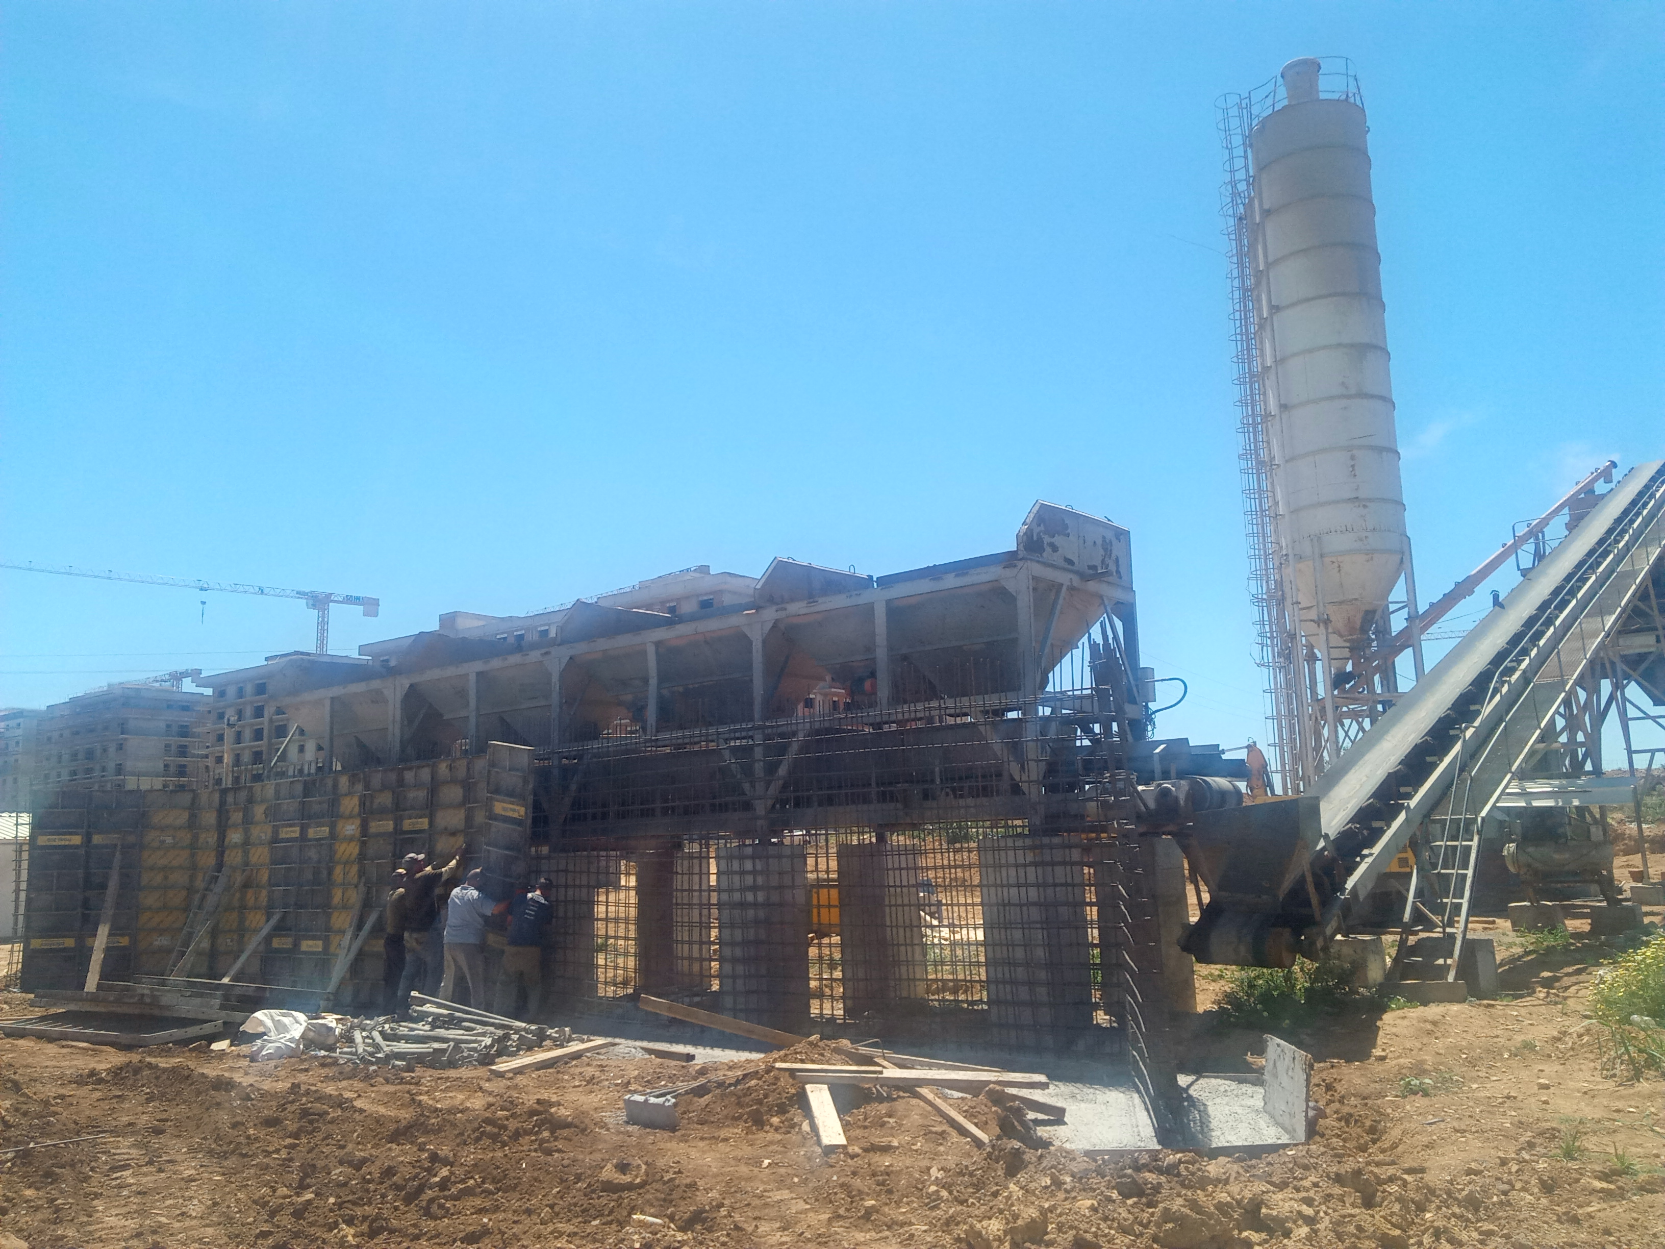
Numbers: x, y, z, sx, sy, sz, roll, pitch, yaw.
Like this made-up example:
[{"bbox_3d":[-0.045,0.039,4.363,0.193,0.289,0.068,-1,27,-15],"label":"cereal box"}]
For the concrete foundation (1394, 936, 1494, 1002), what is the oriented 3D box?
[{"bbox_3d":[5.899,3.319,13.134,0.820,0.600,0.650,-4,-10,11],"label":"concrete foundation"}]

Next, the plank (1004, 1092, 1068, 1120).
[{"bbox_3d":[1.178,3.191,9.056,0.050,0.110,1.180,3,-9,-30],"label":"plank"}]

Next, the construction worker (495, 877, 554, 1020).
[{"bbox_3d":[-3.312,3.522,14.500,0.600,1.600,0.450,-5,-10,15],"label":"construction worker"}]

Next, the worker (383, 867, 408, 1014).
[{"bbox_3d":[-4.716,3.411,14.622,0.450,1.580,0.480,4,-11,-31],"label":"worker"}]

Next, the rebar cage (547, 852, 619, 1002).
[{"bbox_3d":[-2.863,3.458,15.400,0.720,1.720,0.550,-9,-12,38],"label":"rebar cage"}]

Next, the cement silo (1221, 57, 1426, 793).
[{"bbox_3d":[12.378,-4.002,33.628,3.600,21.929,3.100,-6,-10,21],"label":"cement silo"}]

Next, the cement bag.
[{"bbox_3d":[-4.815,3.547,11.678,0.520,0.340,0.420,-2,-9,0],"label":"cement bag"}]

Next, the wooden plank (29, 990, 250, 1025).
[{"bbox_3d":[-7.795,4.265,15.153,3.984,0.220,0.260,-7,-11,31],"label":"wooden plank"}]

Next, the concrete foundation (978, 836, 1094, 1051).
[{"bbox_3d":[1.641,2.584,11.122,0.600,1.660,0.620,-9,-12,38],"label":"concrete foundation"}]

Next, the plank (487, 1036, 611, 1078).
[{"bbox_3d":[-2.197,3.460,10.846,0.160,0.080,1.585,-6,-10,22],"label":"plank"}]

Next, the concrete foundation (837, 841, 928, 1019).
[{"bbox_3d":[0.582,3.496,15.703,0.660,1.875,0.700,-9,-12,38],"label":"concrete foundation"}]

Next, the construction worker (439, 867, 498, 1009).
[{"bbox_3d":[-3.995,3.502,14.800,0.560,1.680,0.500,-7,-11,30],"label":"construction worker"}]

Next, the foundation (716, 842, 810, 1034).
[{"bbox_3d":[-0.652,2.929,12.777,0.600,1.660,0.620,-9,-12,38],"label":"foundation"}]

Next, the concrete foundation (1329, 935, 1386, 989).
[{"bbox_3d":[5.626,3.616,14.400,0.520,0.560,0.450,-9,-12,38],"label":"concrete foundation"}]

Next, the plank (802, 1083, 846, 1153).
[{"bbox_3d":[-0.036,2.821,7.743,0.130,0.040,0.823,-1,4,-8],"label":"plank"}]

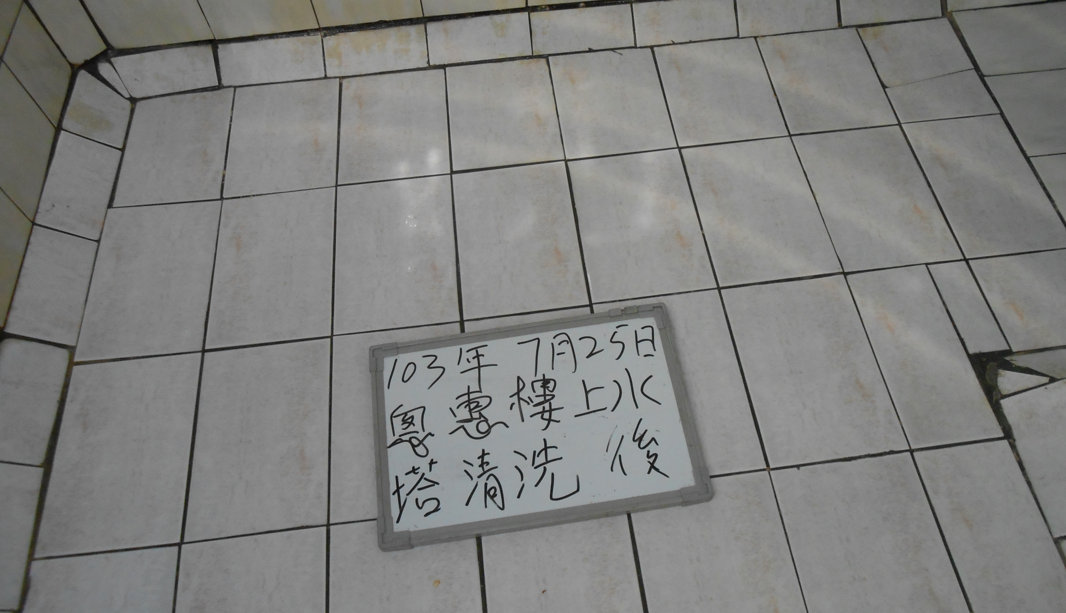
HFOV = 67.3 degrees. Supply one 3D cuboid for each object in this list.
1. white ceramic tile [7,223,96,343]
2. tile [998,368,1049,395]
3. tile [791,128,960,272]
[{"bbox_3d":[-0.757,-0.032,1.261,0.093,0.010,0.194,17,52,-32],"label":"white ceramic tile"},{"bbox_3d":[0.717,0.107,1.183,0.079,0.010,0.039,-14,59,-6],"label":"tile"},{"bbox_3d":[0.578,-0.187,1.361,0.195,0.010,0.296,-6,58,-2],"label":"tile"}]

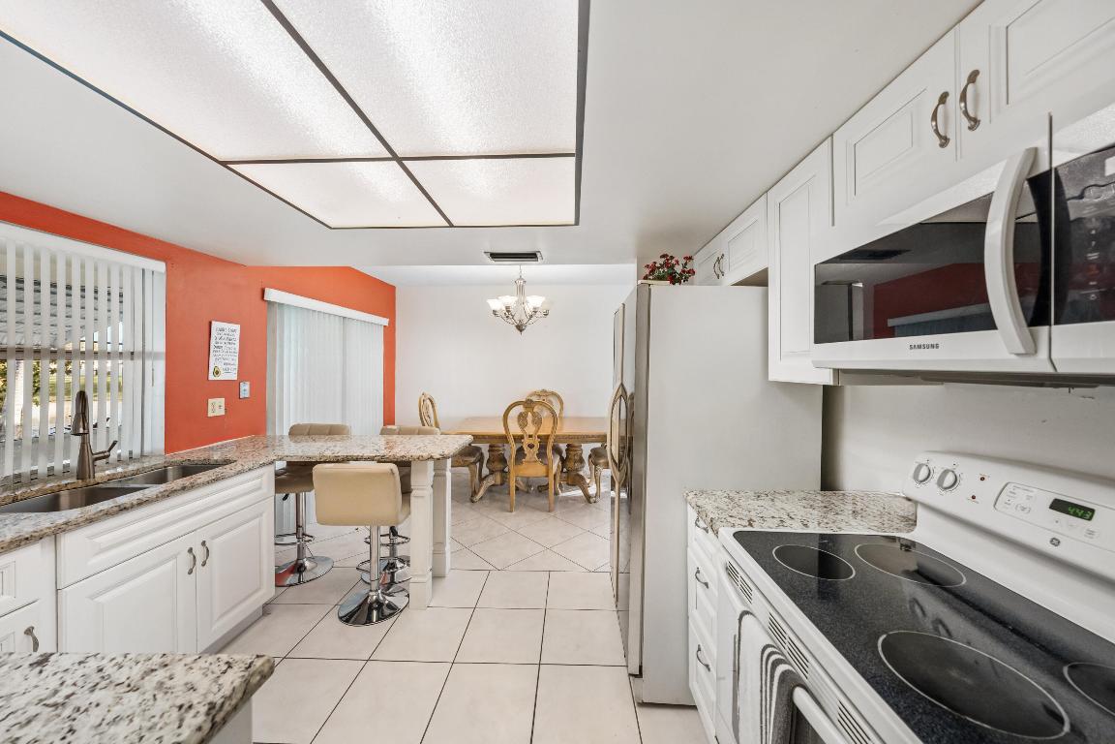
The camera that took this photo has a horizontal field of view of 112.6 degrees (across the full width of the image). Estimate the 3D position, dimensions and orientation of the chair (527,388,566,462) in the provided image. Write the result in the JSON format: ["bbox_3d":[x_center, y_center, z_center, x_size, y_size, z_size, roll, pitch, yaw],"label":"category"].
[{"bbox_3d":[-0.140,0.782,4.581,0.510,1.090,0.580,0,1,2],"label":"chair"}]

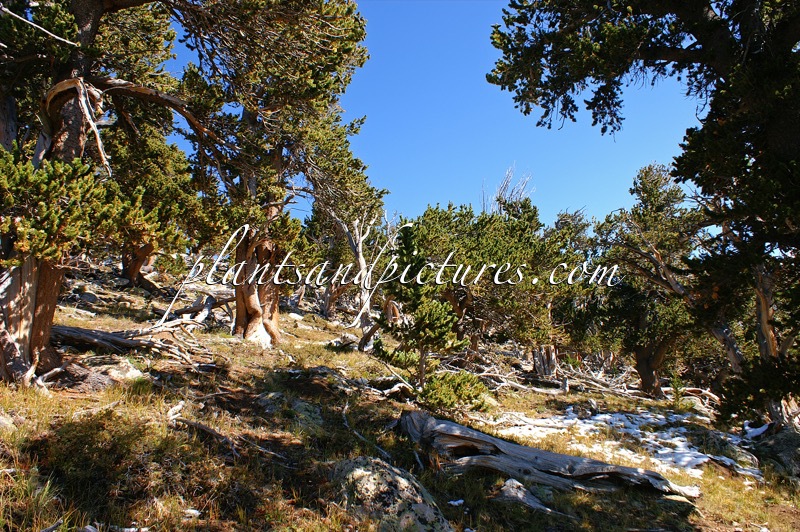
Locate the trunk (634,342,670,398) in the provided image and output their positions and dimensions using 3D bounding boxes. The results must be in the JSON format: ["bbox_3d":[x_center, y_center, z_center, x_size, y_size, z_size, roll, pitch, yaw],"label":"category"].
[{"bbox_3d":[5.391,2.231,12.800,0.660,1.180,0.600,0,-3,0],"label":"trunk"}]

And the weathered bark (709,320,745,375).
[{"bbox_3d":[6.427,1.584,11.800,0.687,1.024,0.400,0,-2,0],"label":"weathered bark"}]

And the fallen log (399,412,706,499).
[{"bbox_3d":[1.449,1.830,5.850,2.750,0.430,0.580,7,-2,11],"label":"fallen log"}]

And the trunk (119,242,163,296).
[{"bbox_3d":[-7.946,0.077,18.500,1.150,1.550,0.950,0,-3,0],"label":"trunk"}]

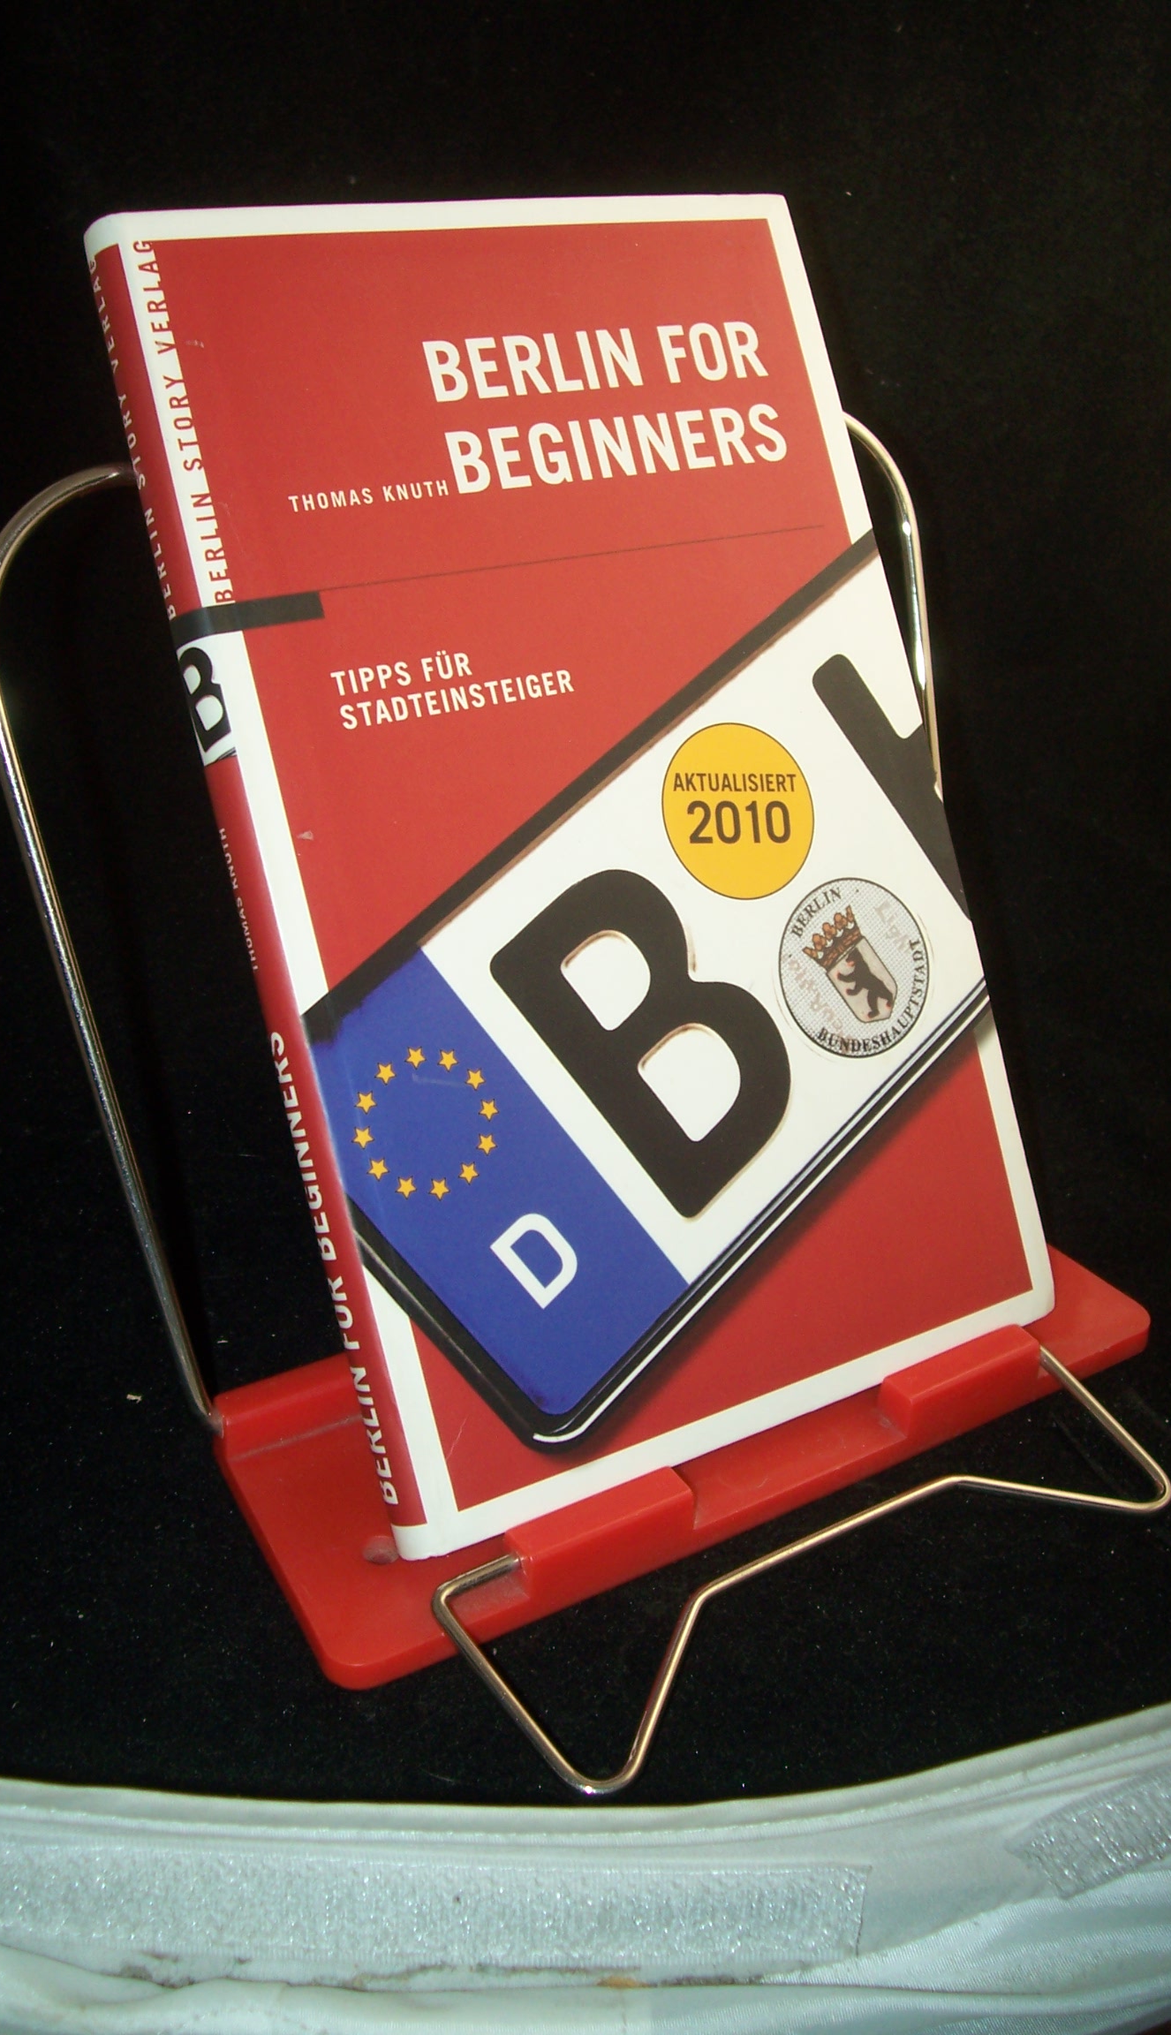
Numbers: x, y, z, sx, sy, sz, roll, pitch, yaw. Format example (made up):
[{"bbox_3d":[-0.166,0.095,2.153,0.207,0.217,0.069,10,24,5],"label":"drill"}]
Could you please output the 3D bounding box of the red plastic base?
[{"bbox_3d":[0.021,0.059,0.332,0.158,0.014,0.051,-15,38,-29],"label":"red plastic base"}]

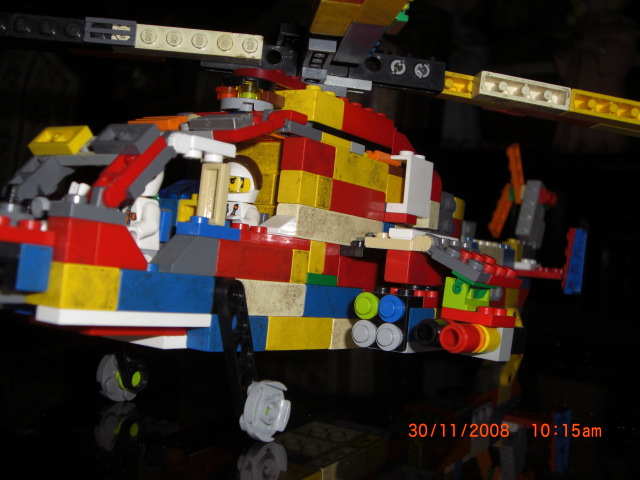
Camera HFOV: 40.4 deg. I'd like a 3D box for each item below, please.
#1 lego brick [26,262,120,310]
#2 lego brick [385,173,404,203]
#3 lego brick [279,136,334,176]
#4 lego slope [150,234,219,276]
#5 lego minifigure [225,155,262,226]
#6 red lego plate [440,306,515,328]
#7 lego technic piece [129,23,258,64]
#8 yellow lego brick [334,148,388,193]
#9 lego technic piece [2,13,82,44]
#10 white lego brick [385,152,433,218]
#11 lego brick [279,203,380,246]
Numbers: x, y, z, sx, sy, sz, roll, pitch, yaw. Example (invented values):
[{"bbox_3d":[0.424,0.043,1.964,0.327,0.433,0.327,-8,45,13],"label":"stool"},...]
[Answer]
[{"bbox_3d":[-0.056,0.010,0.192,0.016,0.010,0.016,5,-2,35],"label":"lego brick"},{"bbox_3d":[0.022,-0.020,0.310,0.008,0.010,0.016,4,-3,35],"label":"lego brick"},{"bbox_3d":[-0.003,-0.024,0.257,0.008,0.010,0.016,5,-2,35],"label":"lego brick"},{"bbox_3d":[-0.034,0.004,0.219,0.008,0.010,0.016,4,-3,35],"label":"lego slope"},{"bbox_3d":[-0.028,-0.010,0.253,0.020,0.029,0.017,4,-3,35],"label":"lego minifigure"},{"bbox_3d":[0.046,0.023,0.257,0.016,0.004,0.016,5,-2,35],"label":"red lego plate"},{"bbox_3d":[-0.043,-0.064,0.281,0.048,0.008,0.011,4,0,-6],"label":"lego technic piece"},{"bbox_3d":[0.010,-0.022,0.279,0.008,0.010,0.032,4,-3,35],"label":"yellow lego brick"},{"bbox_3d":[-0.084,-0.067,0.279,0.031,0.008,0.010,5,-2,0],"label":"lego technic piece"},{"bbox_3d":[0.030,-0.018,0.294,0.008,0.021,0.016,4,-3,35],"label":"white lego brick"},{"bbox_3d":[0.004,-0.003,0.272,0.008,0.010,0.048,4,-3,35],"label":"lego brick"}]

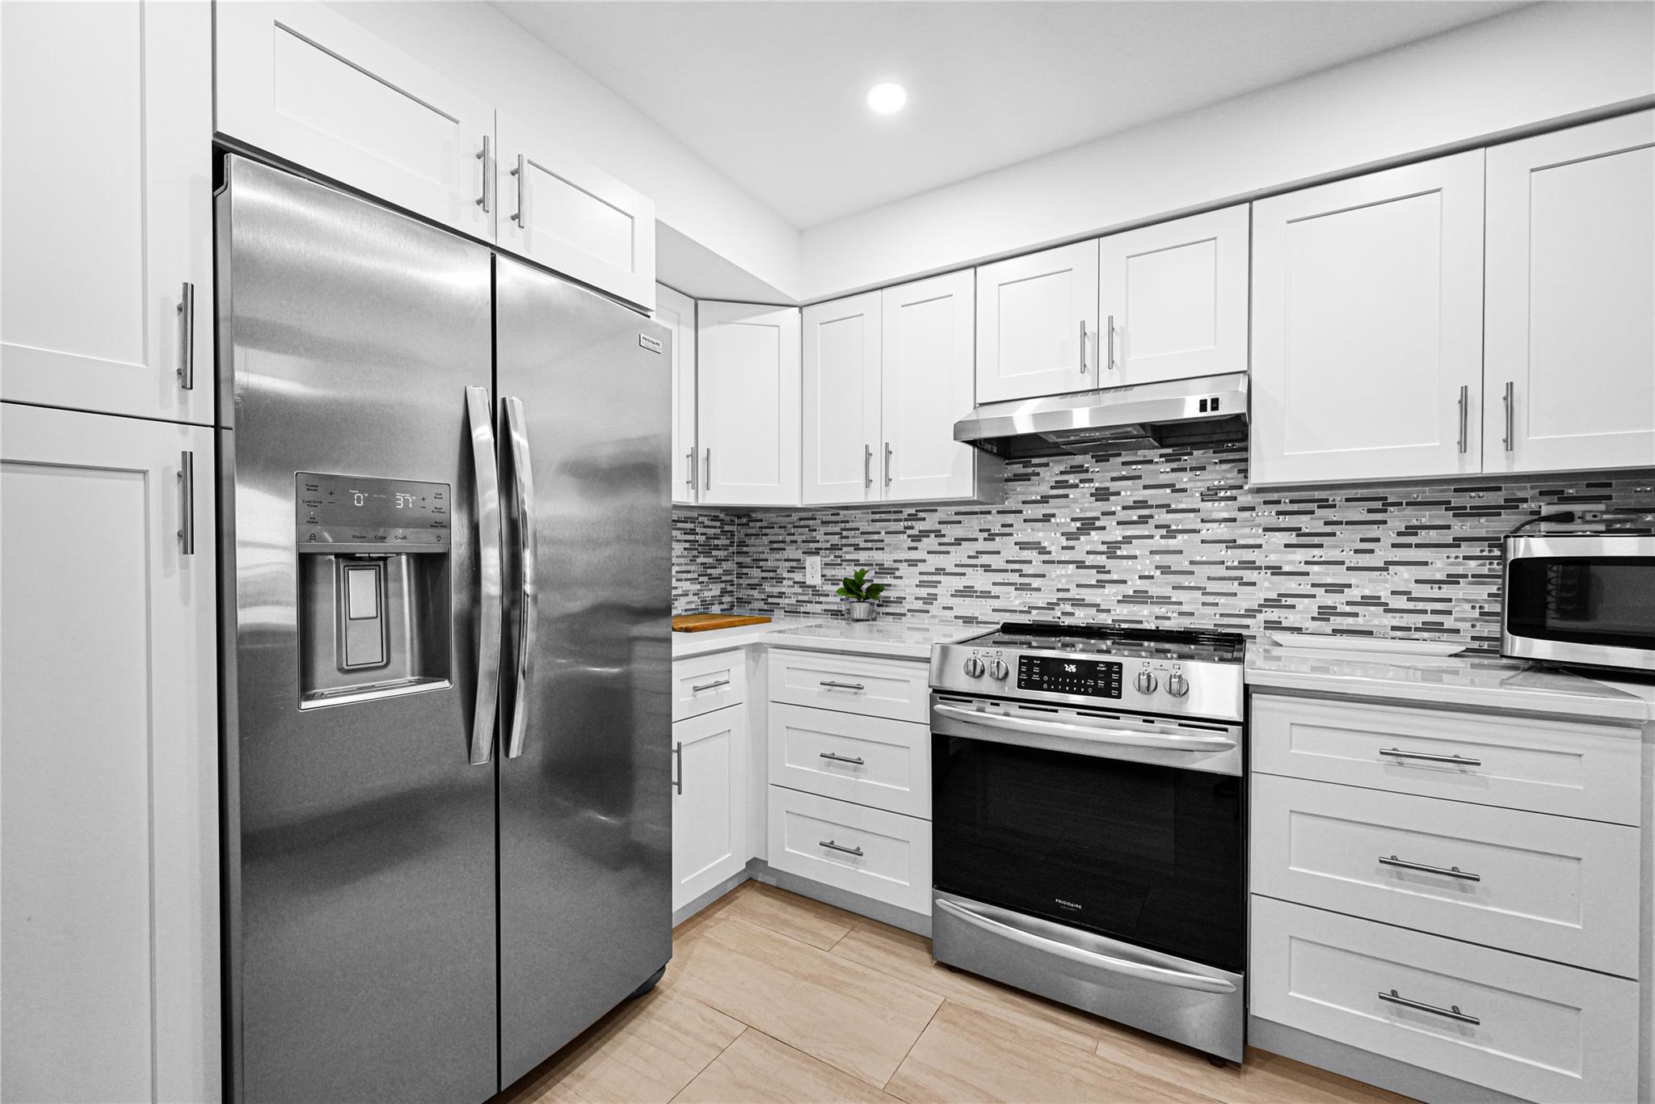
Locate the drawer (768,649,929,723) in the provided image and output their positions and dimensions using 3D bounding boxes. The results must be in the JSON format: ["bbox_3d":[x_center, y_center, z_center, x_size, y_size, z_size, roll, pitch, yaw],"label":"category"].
[{"bbox_3d":[0.175,0.421,2.253,0.606,0.177,0.500,0,1,31],"label":"drawer"}]

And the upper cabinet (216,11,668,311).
[{"bbox_3d":[-0.988,-0.817,1.561,0.632,0.308,0.922,0,1,31],"label":"upper cabinet"}]

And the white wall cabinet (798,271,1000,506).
[{"bbox_3d":[0.279,-0.567,2.447,0.683,0.762,0.325,0,1,31],"label":"white wall cabinet"}]

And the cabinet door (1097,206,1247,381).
[{"bbox_3d":[0.977,-0.718,1.837,0.374,0.456,0.050,0,0,31],"label":"cabinet door"}]

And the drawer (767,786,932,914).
[{"bbox_3d":[0.178,0.939,2.259,0.606,0.285,0.500,0,1,31],"label":"drawer"}]

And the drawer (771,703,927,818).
[{"bbox_3d":[0.177,0.652,2.256,0.606,0.283,0.500,0,1,31],"label":"drawer"}]

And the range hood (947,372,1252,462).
[{"bbox_3d":[0.846,-0.418,2.010,0.760,0.145,0.493,0,1,31],"label":"range hood"}]

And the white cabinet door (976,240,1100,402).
[{"bbox_3d":[0.654,-0.717,2.028,0.372,0.456,0.050,0,0,31],"label":"white cabinet door"}]

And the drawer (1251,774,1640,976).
[{"bbox_3d":[1.363,0.652,1.542,0.599,0.283,0.500,0,1,31],"label":"drawer"}]

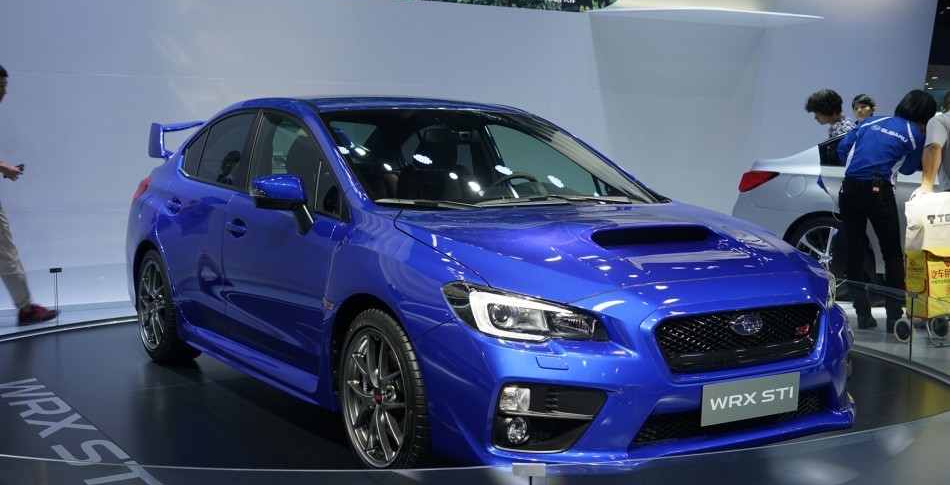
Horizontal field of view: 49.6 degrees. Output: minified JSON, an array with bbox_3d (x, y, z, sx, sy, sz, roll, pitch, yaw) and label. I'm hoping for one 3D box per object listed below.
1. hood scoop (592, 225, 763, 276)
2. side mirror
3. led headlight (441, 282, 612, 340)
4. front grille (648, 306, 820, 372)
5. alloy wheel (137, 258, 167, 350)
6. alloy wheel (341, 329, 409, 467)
[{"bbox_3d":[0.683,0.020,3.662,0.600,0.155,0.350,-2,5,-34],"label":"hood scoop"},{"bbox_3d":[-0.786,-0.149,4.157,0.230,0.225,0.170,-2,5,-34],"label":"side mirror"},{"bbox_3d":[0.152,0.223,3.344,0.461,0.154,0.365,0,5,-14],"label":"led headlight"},{"bbox_3d":[0.862,0.309,3.392,0.770,0.185,0.085,-2,5,-34],"label":"front grille"},{"bbox_3d":[-1.723,0.343,5.837,0.215,0.495,0.495,-2,5,-34],"label":"alloy wheel"},{"bbox_3d":[-0.270,0.547,3.721,0.215,0.495,0.495,-2,5,-34],"label":"alloy wheel"}]

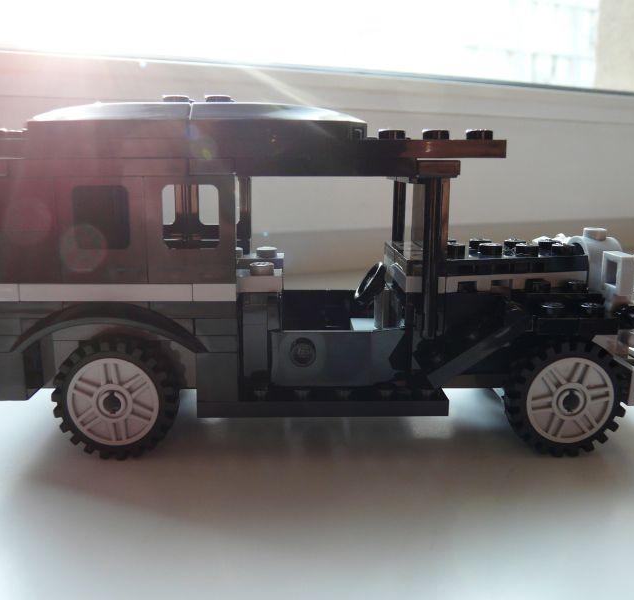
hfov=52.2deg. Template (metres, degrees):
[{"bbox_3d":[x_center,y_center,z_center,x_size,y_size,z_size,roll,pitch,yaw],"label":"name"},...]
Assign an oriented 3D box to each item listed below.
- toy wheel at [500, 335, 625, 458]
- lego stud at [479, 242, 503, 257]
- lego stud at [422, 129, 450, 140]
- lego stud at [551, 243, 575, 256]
[{"bbox_3d":[0.052,0.020,0.137,0.024,0.024,0.008,0,10,1],"label":"toy wheel"},{"bbox_3d":[0.037,-0.011,0.139,0.005,0.002,0.005,0,11,0],"label":"lego stud"},{"bbox_3d":[0.022,-0.030,0.117,0.005,0.002,0.005,0,10,1],"label":"lego stud"},{"bbox_3d":[0.053,-0.011,0.140,0.005,0.002,0.005,0,10,1],"label":"lego stud"}]

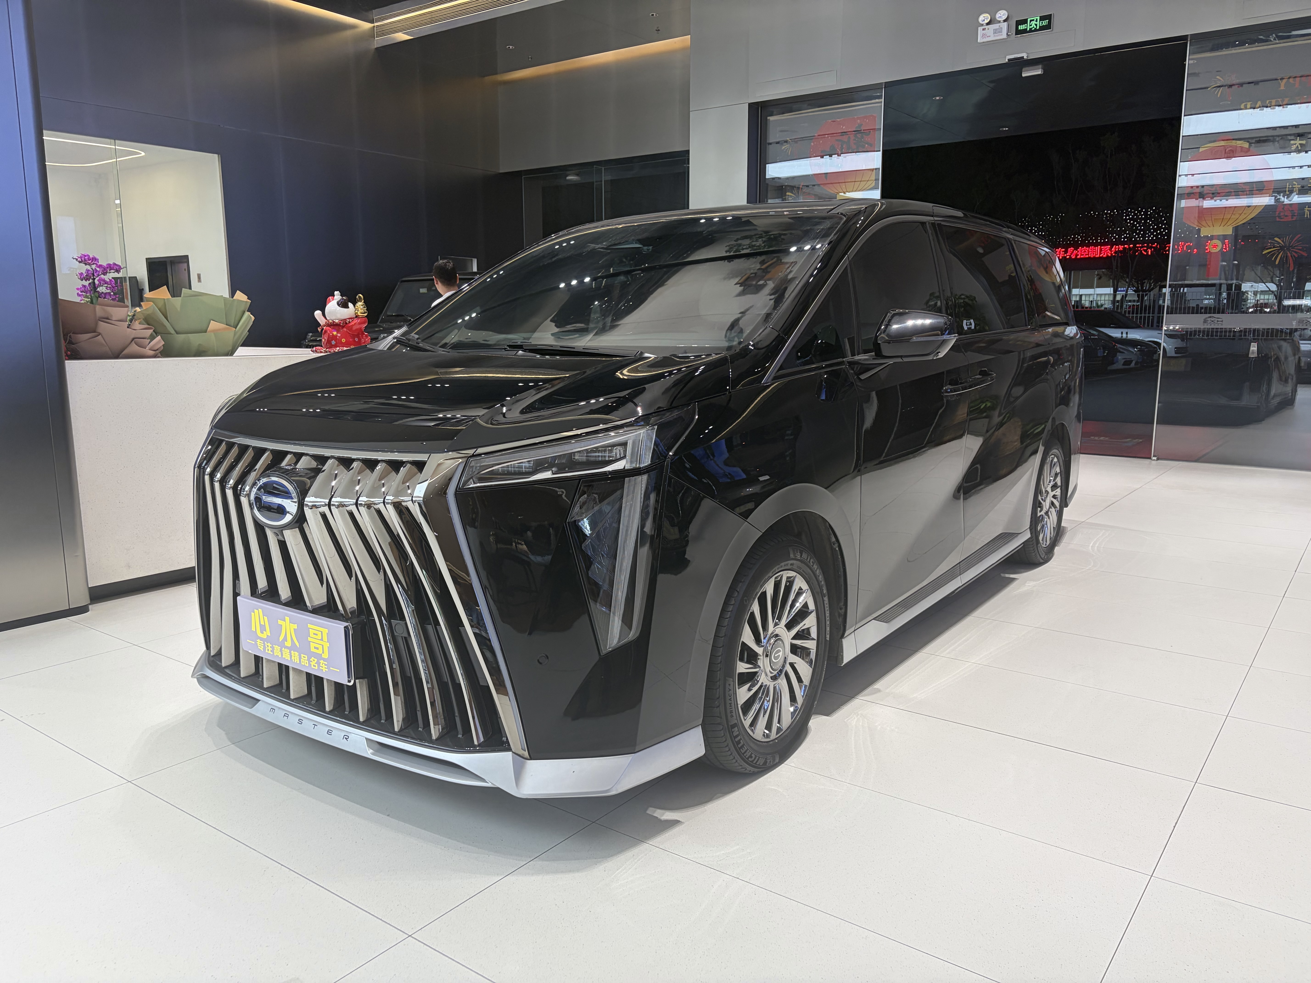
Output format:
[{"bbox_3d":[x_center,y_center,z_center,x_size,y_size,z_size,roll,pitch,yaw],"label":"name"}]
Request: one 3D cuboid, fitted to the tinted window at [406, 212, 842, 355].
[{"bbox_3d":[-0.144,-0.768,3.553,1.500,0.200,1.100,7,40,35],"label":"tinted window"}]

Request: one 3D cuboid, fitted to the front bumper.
[{"bbox_3d":[-0.788,0.593,2.867,1.870,0.140,0.560,7,12,35],"label":"front bumper"}]

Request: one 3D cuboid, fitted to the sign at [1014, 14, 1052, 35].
[{"bbox_3d":[3.543,-4.372,9.223,0.355,0.155,0.030,7,12,37],"label":"sign"}]

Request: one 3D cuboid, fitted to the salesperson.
[{"bbox_3d":[-1.489,-0.795,7.147,0.480,1.733,0.300,-4,10,-19],"label":"salesperson"}]

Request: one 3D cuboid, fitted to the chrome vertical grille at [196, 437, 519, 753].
[{"bbox_3d":[-0.917,0.232,2.623,1.340,0.740,0.200,7,12,35],"label":"chrome vertical grille"}]

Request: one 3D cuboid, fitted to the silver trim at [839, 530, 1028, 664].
[{"bbox_3d":[1.213,0.358,4.138,0.130,0.120,2.200,7,12,35],"label":"silver trim"}]

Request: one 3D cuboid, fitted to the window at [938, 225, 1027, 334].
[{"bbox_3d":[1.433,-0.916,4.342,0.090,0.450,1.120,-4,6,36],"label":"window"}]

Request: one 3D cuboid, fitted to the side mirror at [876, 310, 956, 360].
[{"bbox_3d":[0.828,-0.496,3.129,0.240,0.160,0.200,7,12,35],"label":"side mirror"}]

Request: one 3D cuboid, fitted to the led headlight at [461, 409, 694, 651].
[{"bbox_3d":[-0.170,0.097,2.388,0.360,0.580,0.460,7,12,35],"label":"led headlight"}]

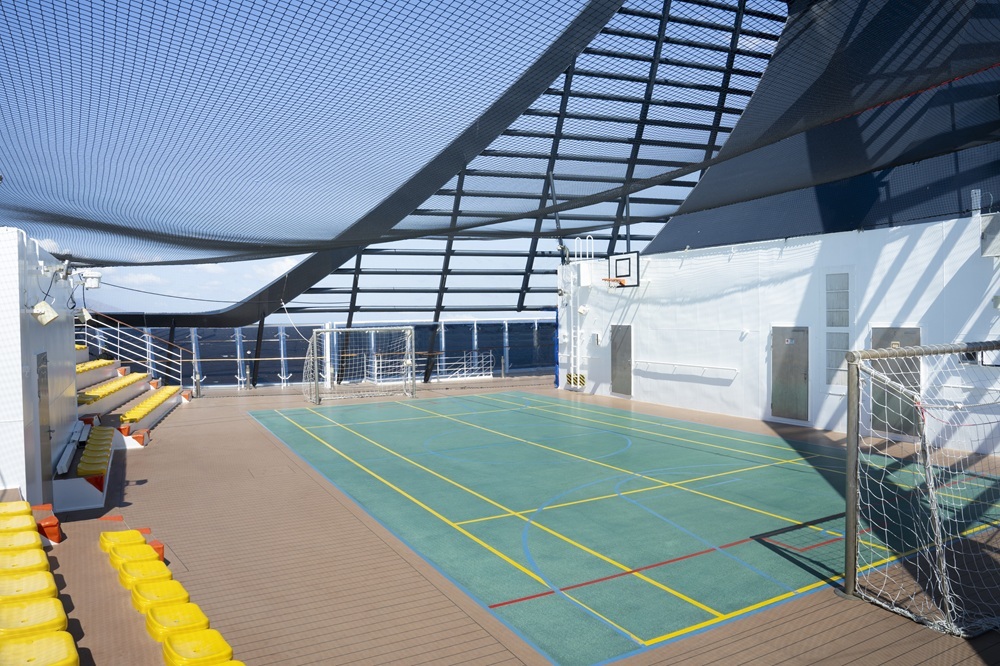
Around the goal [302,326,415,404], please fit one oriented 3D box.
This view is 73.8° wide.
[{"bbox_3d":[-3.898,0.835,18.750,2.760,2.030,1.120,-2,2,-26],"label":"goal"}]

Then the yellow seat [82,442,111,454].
[{"bbox_3d":[-5.917,1.729,9.804,0.350,0.120,0.440,-2,2,-29],"label":"yellow seat"}]

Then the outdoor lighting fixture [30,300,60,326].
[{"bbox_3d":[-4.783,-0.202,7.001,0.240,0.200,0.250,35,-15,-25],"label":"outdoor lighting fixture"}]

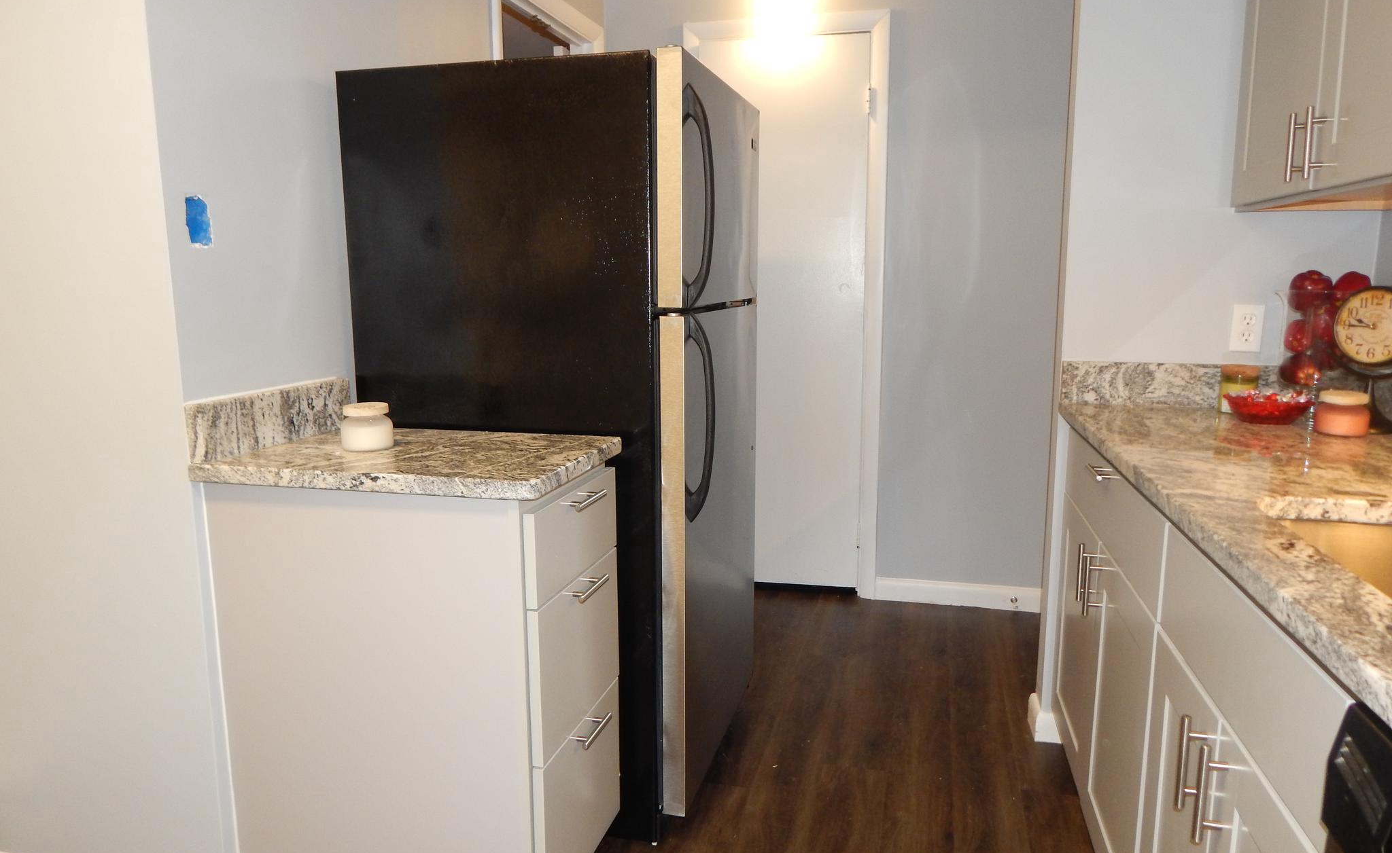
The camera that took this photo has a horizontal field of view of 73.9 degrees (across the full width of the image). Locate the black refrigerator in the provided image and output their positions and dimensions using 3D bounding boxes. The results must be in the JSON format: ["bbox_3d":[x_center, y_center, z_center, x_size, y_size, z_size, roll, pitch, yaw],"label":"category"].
[{"bbox_3d":[-0.277,0.031,2.303,0.785,1.645,0.730,2,9,14],"label":"black refrigerator"}]

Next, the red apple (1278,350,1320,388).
[{"bbox_3d":[1.329,-0.124,2.036,0.080,0.078,0.080,2,9,14],"label":"red apple"}]

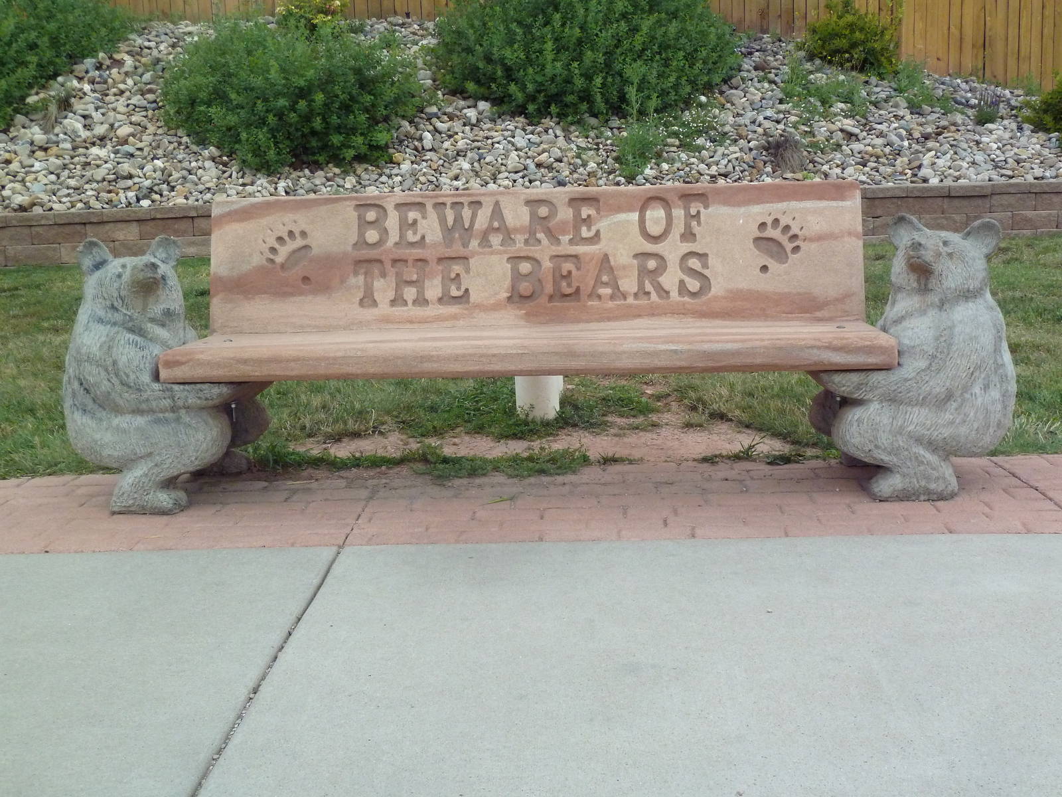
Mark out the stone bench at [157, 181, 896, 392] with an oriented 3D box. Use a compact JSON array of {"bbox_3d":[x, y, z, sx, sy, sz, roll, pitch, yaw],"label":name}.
[{"bbox_3d":[-0.010,-0.339,3.416,1.911,0.465,0.609,-1,11,2],"label":"stone bench"}]

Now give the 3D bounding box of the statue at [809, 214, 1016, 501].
[{"bbox_3d":[1.095,-0.141,3.463,0.564,0.743,0.573,-2,11,-4],"label":"statue"}]

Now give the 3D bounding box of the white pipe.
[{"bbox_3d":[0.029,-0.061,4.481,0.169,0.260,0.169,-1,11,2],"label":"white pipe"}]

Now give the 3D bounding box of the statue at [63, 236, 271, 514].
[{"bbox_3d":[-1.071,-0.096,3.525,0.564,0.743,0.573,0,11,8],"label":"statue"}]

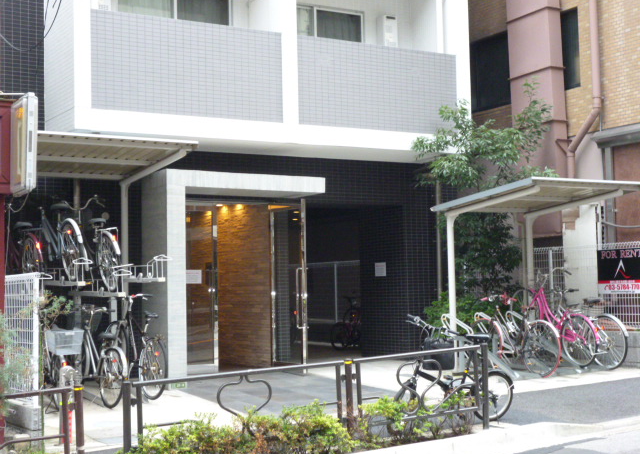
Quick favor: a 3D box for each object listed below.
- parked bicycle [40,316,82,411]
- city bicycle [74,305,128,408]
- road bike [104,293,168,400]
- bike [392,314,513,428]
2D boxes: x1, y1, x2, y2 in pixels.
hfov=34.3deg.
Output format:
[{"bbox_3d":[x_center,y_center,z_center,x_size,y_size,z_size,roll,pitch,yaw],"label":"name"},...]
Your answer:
[{"bbox_3d":[-2.889,1.420,11.274,0.550,1.030,1.800,1,1,-31],"label":"parked bicycle"},{"bbox_3d":[-2.513,1.405,11.571,0.560,1.030,1.800,1,2,-31],"label":"city bicycle"},{"bbox_3d":[-2.106,1.346,11.875,0.550,1.060,1.760,1,3,-33],"label":"road bike"},{"bbox_3d":[1.299,1.391,10.078,1.520,1.060,0.520,1,-5,-30],"label":"bike"}]

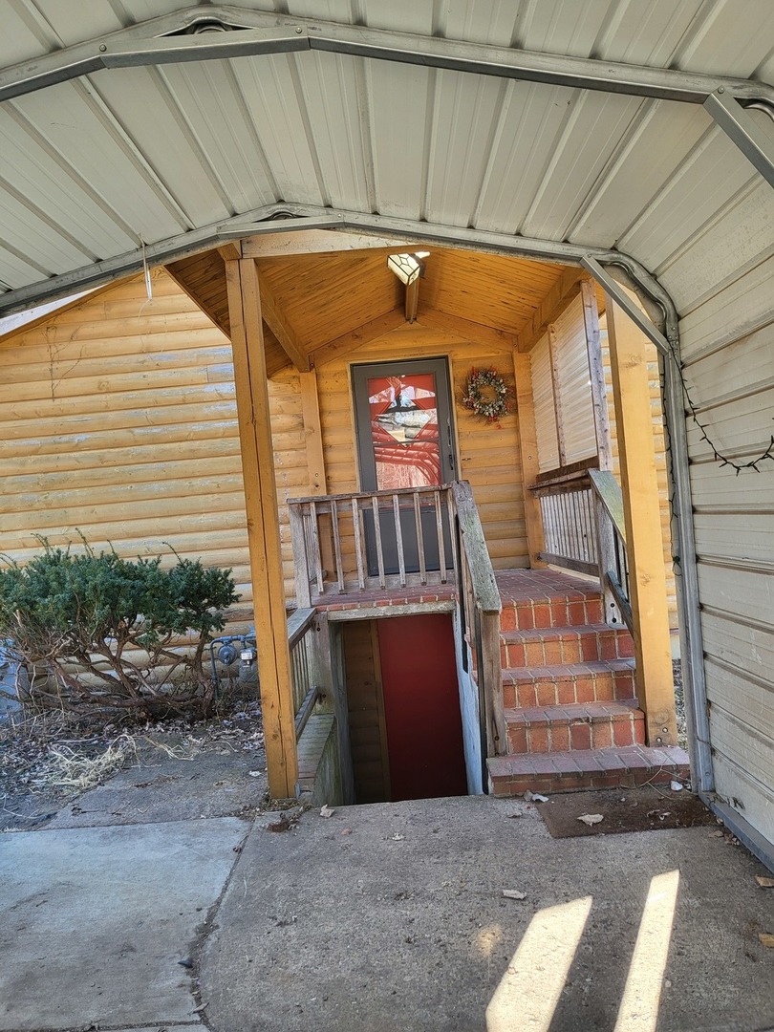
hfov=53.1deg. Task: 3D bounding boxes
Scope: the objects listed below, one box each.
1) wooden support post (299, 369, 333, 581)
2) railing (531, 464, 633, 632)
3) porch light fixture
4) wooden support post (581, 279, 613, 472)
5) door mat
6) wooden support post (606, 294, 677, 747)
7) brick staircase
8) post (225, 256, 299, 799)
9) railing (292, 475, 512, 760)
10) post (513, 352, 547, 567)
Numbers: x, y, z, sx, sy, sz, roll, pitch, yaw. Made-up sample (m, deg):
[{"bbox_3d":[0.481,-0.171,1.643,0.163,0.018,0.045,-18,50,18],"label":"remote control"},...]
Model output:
[{"bbox_3d":[-0.660,-0.347,7.417,0.144,2.048,0.142,-5,0,1],"label":"wooden support post"},{"bbox_3d":[1.449,0.245,5.798,0.157,1.106,3.014,-5,0,1],"label":"railing"},{"bbox_3d":[0.152,-1.769,5.521,0.289,0.213,0.213,-5,0,1],"label":"porch light fixture"},{"bbox_3d":[1.374,-0.923,5.130,0.096,1.248,0.086,-5,0,1],"label":"wooden support post"},{"bbox_3d":[1.082,1.344,3.531,0.731,0.015,0.436,-5,0,1],"label":"door mat"},{"bbox_3d":[1.359,-0.147,4.199,0.144,2.741,0.142,-5,0,1],"label":"wooden support post"},{"bbox_3d":[1.035,0.953,5.609,1.056,0.823,3.563,-5,0,1],"label":"brick staircase"},{"bbox_3d":[-0.671,0.061,4.231,0.144,2.890,0.142,-5,0,1],"label":"post"},{"bbox_3d":[-0.009,0.577,4.911,1.335,1.538,1.705,-5,0,1],"label":"railing"},{"bbox_3d":[1.381,-0.521,7.385,0.147,2.048,0.142,-5,0,1],"label":"post"}]

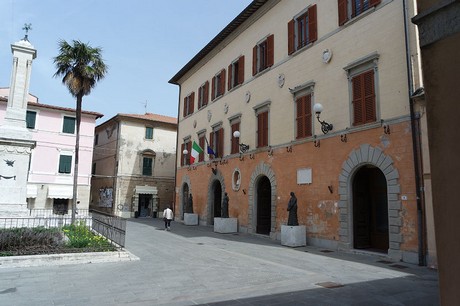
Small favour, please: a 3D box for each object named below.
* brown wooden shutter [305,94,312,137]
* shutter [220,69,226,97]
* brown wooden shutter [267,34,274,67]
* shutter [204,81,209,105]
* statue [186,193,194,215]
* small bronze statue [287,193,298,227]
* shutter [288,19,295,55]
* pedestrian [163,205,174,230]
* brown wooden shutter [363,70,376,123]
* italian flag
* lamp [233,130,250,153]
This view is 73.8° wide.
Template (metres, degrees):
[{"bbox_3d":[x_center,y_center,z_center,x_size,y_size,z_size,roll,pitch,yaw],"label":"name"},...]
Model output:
[{"bbox_3d":[4.102,-1.959,16.129,0.050,2.226,0.582,7,-10,-30],"label":"brown wooden shutter"},{"bbox_3d":[-0.512,-5.642,24.830,0.060,2.078,0.610,7,-10,-30],"label":"shutter"},{"bbox_3d":[2.615,-6.464,19.513,0.060,2.033,0.610,7,-10,-30],"label":"brown wooden shutter"},{"bbox_3d":[-2.058,-5.291,27.468,0.060,2.112,0.610,7,-10,-30],"label":"shutter"},{"bbox_3d":[-3.230,4.223,25.541,0.450,1.611,0.460,6,-10,-30],"label":"statue"},{"bbox_3d":[3.142,2.817,15.330,0.460,1.627,0.500,7,-10,-30],"label":"small bronze statue"},{"bbox_3d":[3.452,-6.448,17.139,0.070,1.974,0.546,6,-10,-30],"label":"shutter"},{"bbox_3d":[-4.208,4.398,21.110,0.550,1.740,0.420,4,-9,-17],"label":"pedestrian"},{"bbox_3d":[5.922,-2.390,13.026,0.050,2.237,0.582,7,-10,-30],"label":"brown wooden shutter"},{"bbox_3d":[-2.776,-0.017,25.621,1.050,1.800,0.350,7,-10,-30],"label":"italian flag"},{"bbox_3d":[0.760,-0.720,19.859,1.148,1.360,0.462,6,-10,-30],"label":"lamp"}]

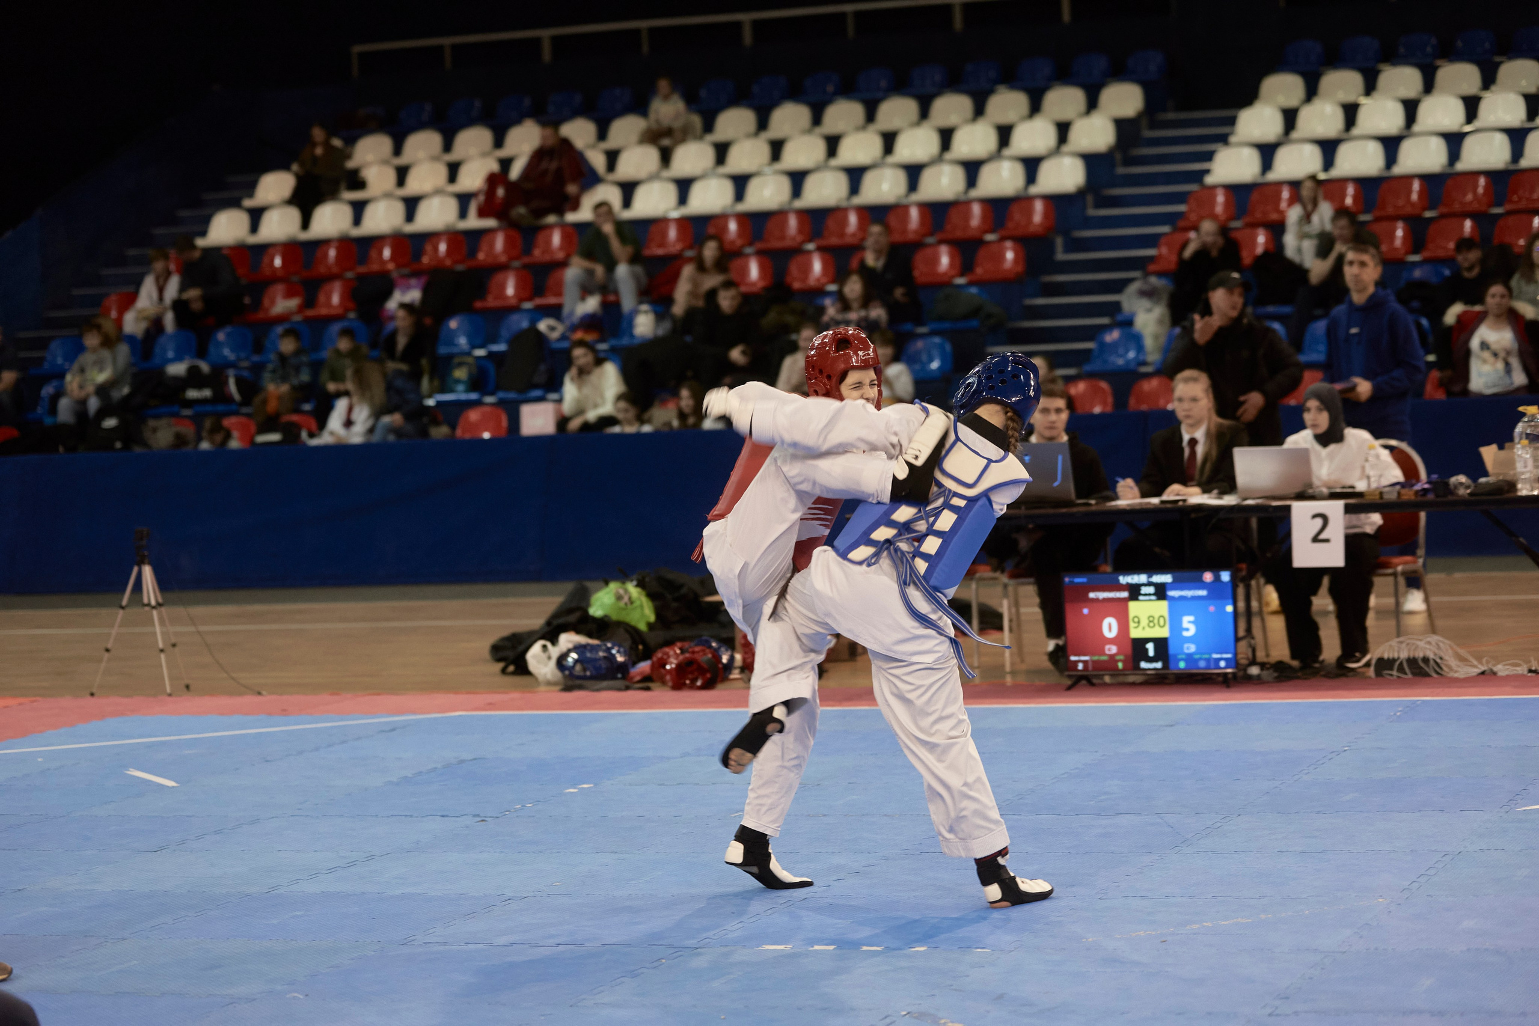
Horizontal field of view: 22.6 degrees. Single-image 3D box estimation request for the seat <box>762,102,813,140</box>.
[{"bbox_3d":[0.154,-3.319,32.579,0.400,0.315,0.370,-2,3,20],"label":"seat"}]

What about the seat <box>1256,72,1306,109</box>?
[{"bbox_3d":[4.094,-3.378,30.715,0.410,0.310,0.370,-2,3,20],"label":"seat"}]

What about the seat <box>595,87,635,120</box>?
[{"bbox_3d":[-1.446,-3.709,34.941,0.410,0.320,0.380,-2,3,19],"label":"seat"}]

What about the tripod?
[{"bbox_3d":[-2.943,0.459,17.859,0.440,0.770,0.380,-3,3,-9],"label":"tripod"}]

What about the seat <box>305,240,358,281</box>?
[{"bbox_3d":[-3.461,-2.008,30.504,0.410,0.310,0.370,-2,3,20],"label":"seat"}]

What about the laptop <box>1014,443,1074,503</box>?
[{"bbox_3d":[1.160,-0.169,16.493,0.360,0.250,0.320,-1,3,25],"label":"laptop"}]

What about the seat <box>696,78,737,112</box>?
[{"bbox_3d":[-0.506,-3.710,34.272,0.397,0.299,0.372,-2,3,19],"label":"seat"}]

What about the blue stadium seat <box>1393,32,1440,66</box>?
[{"bbox_3d":[5.420,-3.892,32.202,0.397,0.299,0.372,-2,3,19],"label":"blue stadium seat"}]

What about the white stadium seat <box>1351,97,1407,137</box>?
[{"bbox_3d":[4.569,-2.963,28.837,0.395,0.290,0.355,-2,3,20],"label":"white stadium seat"}]

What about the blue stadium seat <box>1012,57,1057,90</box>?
[{"bbox_3d":[2.281,-3.798,33.319,0.410,0.300,0.380,-2,3,18],"label":"blue stadium seat"}]

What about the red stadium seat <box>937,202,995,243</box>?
[{"bbox_3d":[1.487,-2.196,29.108,0.400,0.315,0.370,-2,3,20],"label":"red stadium seat"}]

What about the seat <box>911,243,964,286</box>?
[{"bbox_3d":[1.203,-1.759,27.210,0.395,0.290,0.355,-2,3,20],"label":"seat"}]

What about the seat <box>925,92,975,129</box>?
[{"bbox_3d":[1.509,-3.405,32.583,0.397,0.299,0.372,-2,3,19],"label":"seat"}]

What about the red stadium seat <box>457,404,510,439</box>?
[{"bbox_3d":[-1.907,-0.570,25.524,0.395,0.290,0.355,-2,3,20],"label":"red stadium seat"}]

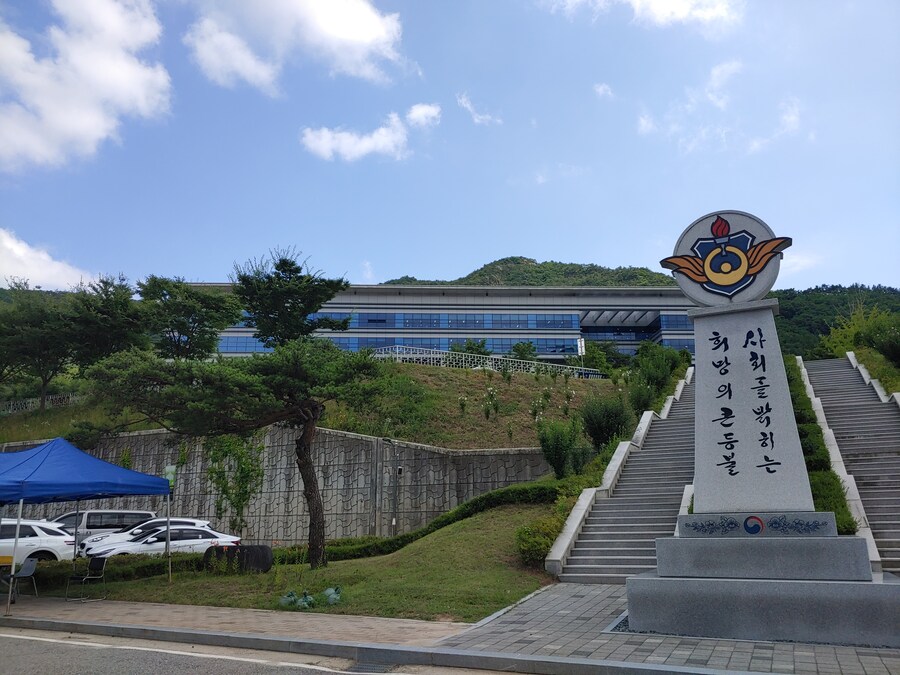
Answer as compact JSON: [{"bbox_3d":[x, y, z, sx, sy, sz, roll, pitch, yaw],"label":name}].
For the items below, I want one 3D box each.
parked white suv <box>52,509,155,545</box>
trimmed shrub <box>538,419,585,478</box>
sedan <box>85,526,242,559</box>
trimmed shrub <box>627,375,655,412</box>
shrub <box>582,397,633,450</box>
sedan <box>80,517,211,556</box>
[{"bbox_3d":[-16.468,9.056,30.220,5.125,1.925,1.920,12,-21,-36],"label":"parked white suv"},{"bbox_3d":[3.168,3.218,18.735,1.270,1.718,1.232,-3,-17,9],"label":"trimmed shrub"},{"bbox_3d":[-9.289,6.988,21.353,4.650,1.420,1.825,10,-19,-31],"label":"sedan"},{"bbox_3d":[7.849,2.351,27.019,1.120,1.626,1.086,-5,-17,16],"label":"trimmed shrub"},{"bbox_3d":[5.131,2.826,21.450,1.660,1.819,1.610,-4,-17,13],"label":"shrub"},{"bbox_3d":[-10.965,7.418,23.699,4.485,1.635,1.855,11,-20,-34],"label":"sedan"}]

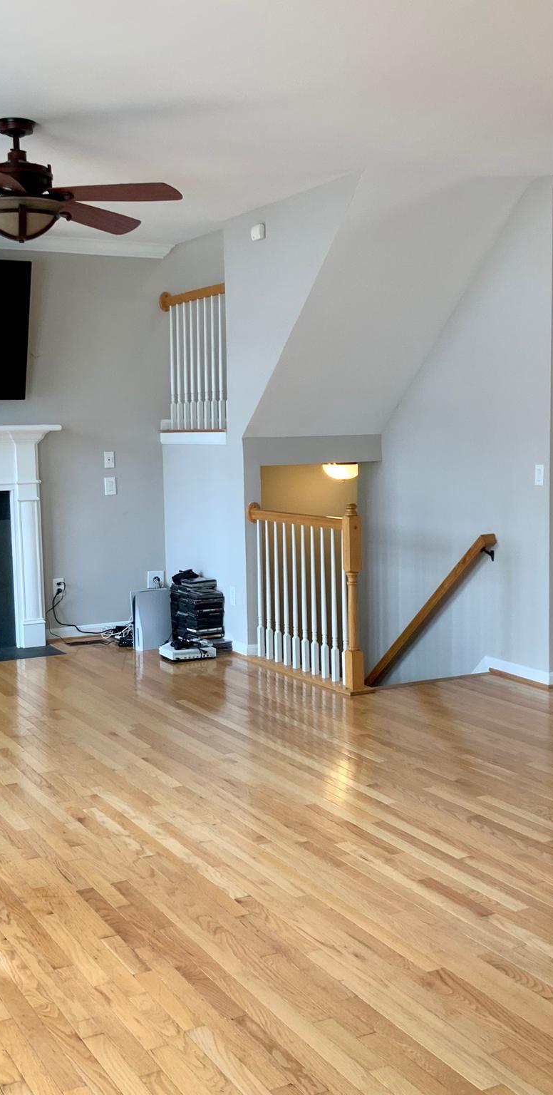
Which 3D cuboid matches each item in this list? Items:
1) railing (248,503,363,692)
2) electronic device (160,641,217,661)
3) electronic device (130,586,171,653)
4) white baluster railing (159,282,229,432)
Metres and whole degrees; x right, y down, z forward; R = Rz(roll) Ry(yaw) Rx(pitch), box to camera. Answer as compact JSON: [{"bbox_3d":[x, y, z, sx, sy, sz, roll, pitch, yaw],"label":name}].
[{"bbox_3d":[0.148,0.233,7.181,0.107,1.028,1.250,-4,6,-28],"label":"railing"},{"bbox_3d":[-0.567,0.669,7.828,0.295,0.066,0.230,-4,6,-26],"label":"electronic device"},{"bbox_3d":[-0.839,0.478,8.172,0.104,0.394,0.260,3,7,40],"label":"electronic device"},{"bbox_3d":[-0.539,-1.272,8.240,0.084,0.962,1.054,-4,6,-28],"label":"white baluster railing"}]

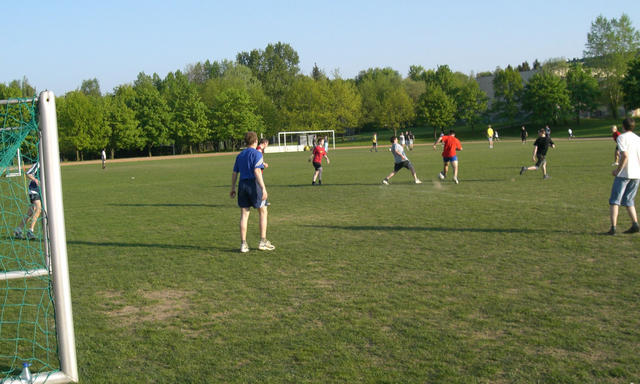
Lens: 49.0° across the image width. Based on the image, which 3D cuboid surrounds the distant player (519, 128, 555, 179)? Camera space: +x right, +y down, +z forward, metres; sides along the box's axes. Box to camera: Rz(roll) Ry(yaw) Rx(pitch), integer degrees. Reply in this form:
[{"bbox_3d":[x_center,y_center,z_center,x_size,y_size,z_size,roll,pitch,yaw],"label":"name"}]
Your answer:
[{"bbox_3d":[6.694,-1.220,21.651,0.700,1.550,0.850,0,6,38],"label":"distant player"}]

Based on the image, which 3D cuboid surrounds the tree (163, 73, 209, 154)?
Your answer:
[{"bbox_3d":[-22.206,-13.167,116.000,7.590,13.790,7.590,-4,5,-10],"label":"tree"}]

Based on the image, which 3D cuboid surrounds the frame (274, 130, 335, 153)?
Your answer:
[{"bbox_3d":[-1.777,-6.662,92.500,7.400,2.500,1.800,-4,5,-10],"label":"frame"}]

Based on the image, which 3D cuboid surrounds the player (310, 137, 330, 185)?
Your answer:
[{"bbox_3d":[0.011,-1.096,25.000,0.460,1.670,0.600,1,6,44],"label":"player"}]

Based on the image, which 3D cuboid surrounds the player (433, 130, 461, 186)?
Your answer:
[{"bbox_3d":[3.934,-1.104,21.604,0.880,1.630,0.650,-4,4,-6],"label":"player"}]

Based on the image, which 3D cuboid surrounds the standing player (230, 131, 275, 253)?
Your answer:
[{"bbox_3d":[-0.988,-0.017,10.244,0.560,1.760,0.420,-1,5,20],"label":"standing player"}]

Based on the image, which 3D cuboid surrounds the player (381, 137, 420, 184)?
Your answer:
[{"bbox_3d":[2.754,-1.065,23.600,1.150,1.570,0.600,-2,5,13],"label":"player"}]

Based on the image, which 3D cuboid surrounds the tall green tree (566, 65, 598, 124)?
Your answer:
[{"bbox_3d":[34.110,-12.832,92.000,4.800,8.249,4.800,-3,4,0],"label":"tall green tree"}]

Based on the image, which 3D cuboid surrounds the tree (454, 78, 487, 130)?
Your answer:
[{"bbox_3d":[23.641,-13.464,110.000,5.170,8.610,5.170,-2,5,12],"label":"tree"}]

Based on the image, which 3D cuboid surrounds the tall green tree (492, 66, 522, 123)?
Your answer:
[{"bbox_3d":[30.771,-15.631,115.000,5.070,9.820,5.070,-2,5,15],"label":"tall green tree"}]

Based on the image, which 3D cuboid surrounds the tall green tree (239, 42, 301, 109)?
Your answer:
[{"bbox_3d":[-9.529,-18.410,130.000,12.000,18.503,12.000,-3,4,0],"label":"tall green tree"}]

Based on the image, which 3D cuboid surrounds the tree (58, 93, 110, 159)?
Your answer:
[{"bbox_3d":[-36.507,-10.068,108.000,8.000,10.453,8.000,-3,4,0],"label":"tree"}]

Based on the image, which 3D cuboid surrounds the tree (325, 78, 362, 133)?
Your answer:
[{"bbox_3d":[3.947,-14.360,118.000,6.380,9.410,6.380,-3,4,2],"label":"tree"}]

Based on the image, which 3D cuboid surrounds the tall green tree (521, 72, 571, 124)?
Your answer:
[{"bbox_3d":[28.886,-11.913,90.000,6.500,6.789,6.500,-3,4,0],"label":"tall green tree"}]

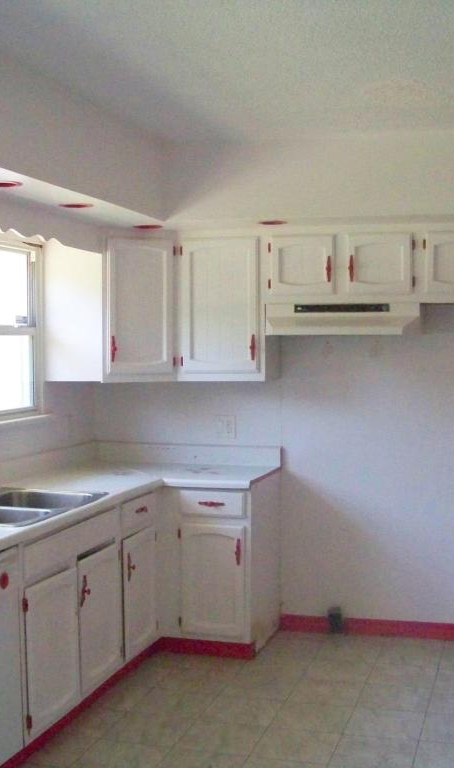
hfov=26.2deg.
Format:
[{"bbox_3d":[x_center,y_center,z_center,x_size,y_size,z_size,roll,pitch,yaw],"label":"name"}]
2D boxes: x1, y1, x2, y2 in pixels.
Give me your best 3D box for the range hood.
[{"bbox_3d":[0.591,-0.321,4.908,0.765,0.158,0.480,1,3,17],"label":"range hood"}]

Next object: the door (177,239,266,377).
[{"bbox_3d":[-0.028,-0.393,4.961,0.432,0.701,0.025,0,2,17],"label":"door"}]

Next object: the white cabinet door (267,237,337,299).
[{"bbox_3d":[0.376,-0.586,4.833,0.337,0.297,0.025,0,2,17],"label":"white cabinet door"}]

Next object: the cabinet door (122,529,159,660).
[{"bbox_3d":[-0.405,0.954,4.475,0.025,0.552,0.407,0,2,17],"label":"cabinet door"}]

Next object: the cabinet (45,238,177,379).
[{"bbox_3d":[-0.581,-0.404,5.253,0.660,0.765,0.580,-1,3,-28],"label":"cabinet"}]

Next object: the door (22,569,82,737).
[{"bbox_3d":[-0.652,0.982,3.630,0.025,0.544,0.436,0,2,17],"label":"door"}]

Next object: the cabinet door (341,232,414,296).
[{"bbox_3d":[0.734,-0.579,4.726,0.342,0.304,0.025,0,2,17],"label":"cabinet door"}]

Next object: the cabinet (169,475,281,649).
[{"bbox_3d":[-0.014,0.914,5.117,0.470,0.860,0.570,1,3,17],"label":"cabinet"}]

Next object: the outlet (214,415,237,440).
[{"bbox_3d":[-0.012,0.241,5.362,0.125,0.125,0.010,1,3,17],"label":"outlet"}]

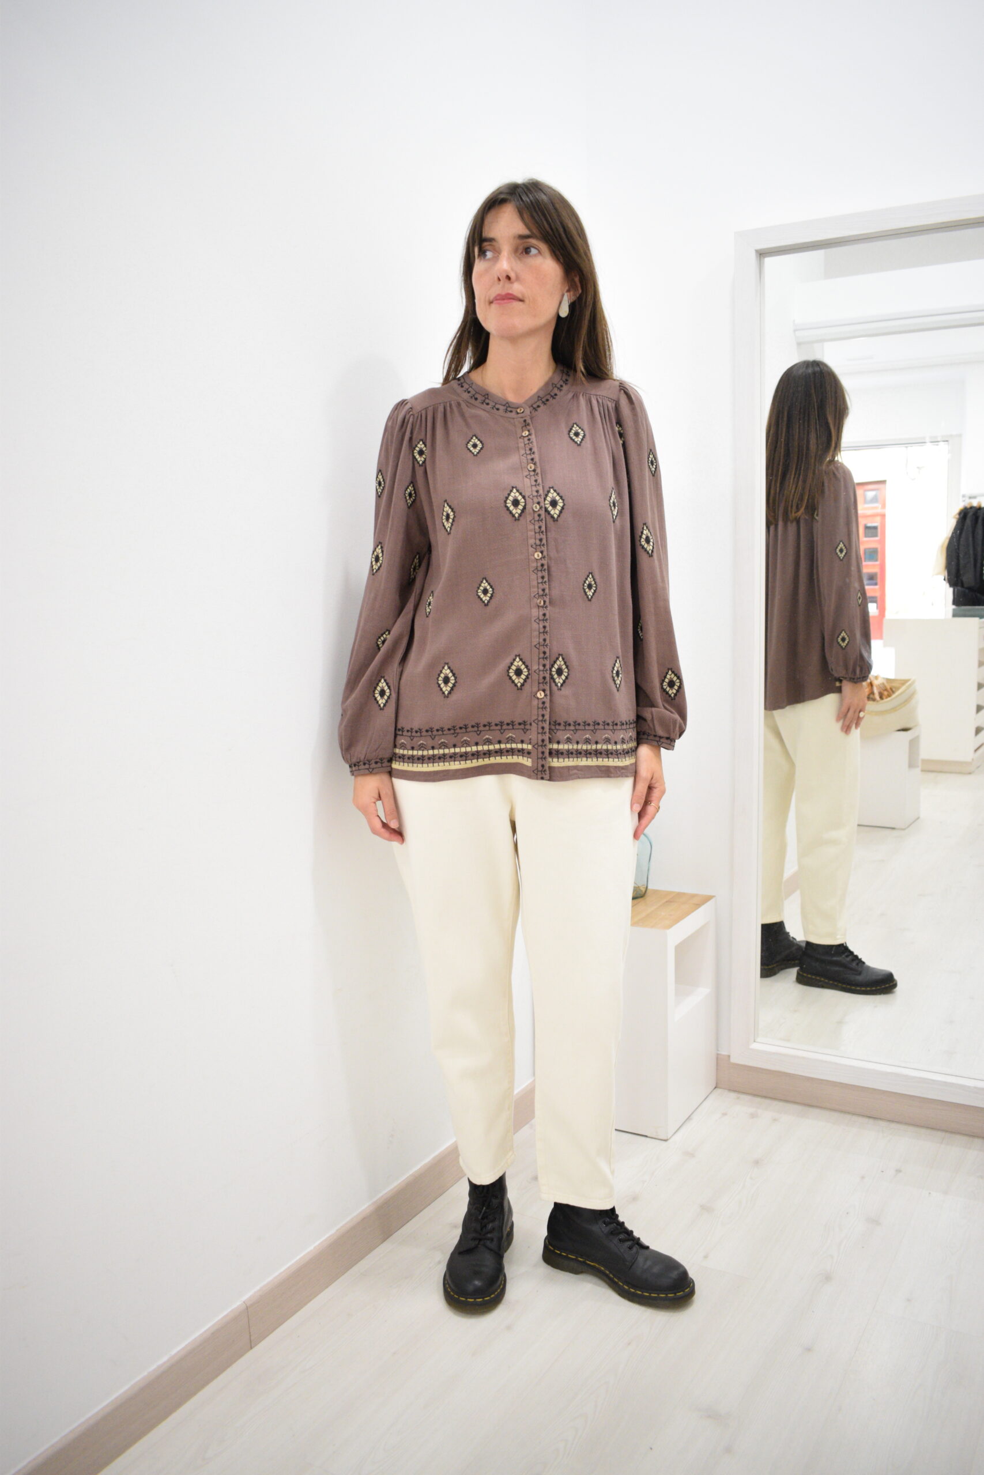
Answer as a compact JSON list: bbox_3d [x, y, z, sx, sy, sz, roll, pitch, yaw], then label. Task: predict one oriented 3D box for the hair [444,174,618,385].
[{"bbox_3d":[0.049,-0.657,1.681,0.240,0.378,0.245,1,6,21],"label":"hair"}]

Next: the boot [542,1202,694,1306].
[{"bbox_3d":[0.207,0.783,1.784,0.270,0.165,0.105,3,6,35],"label":"boot"}]

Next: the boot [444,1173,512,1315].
[{"bbox_3d":[-0.009,0.782,1.818,0.103,0.165,0.270,0,5,11],"label":"boot"}]

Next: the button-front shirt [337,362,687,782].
[{"bbox_3d":[0.033,-0.264,1.721,0.510,0.647,0.275,-2,5,-14],"label":"button-front shirt"}]

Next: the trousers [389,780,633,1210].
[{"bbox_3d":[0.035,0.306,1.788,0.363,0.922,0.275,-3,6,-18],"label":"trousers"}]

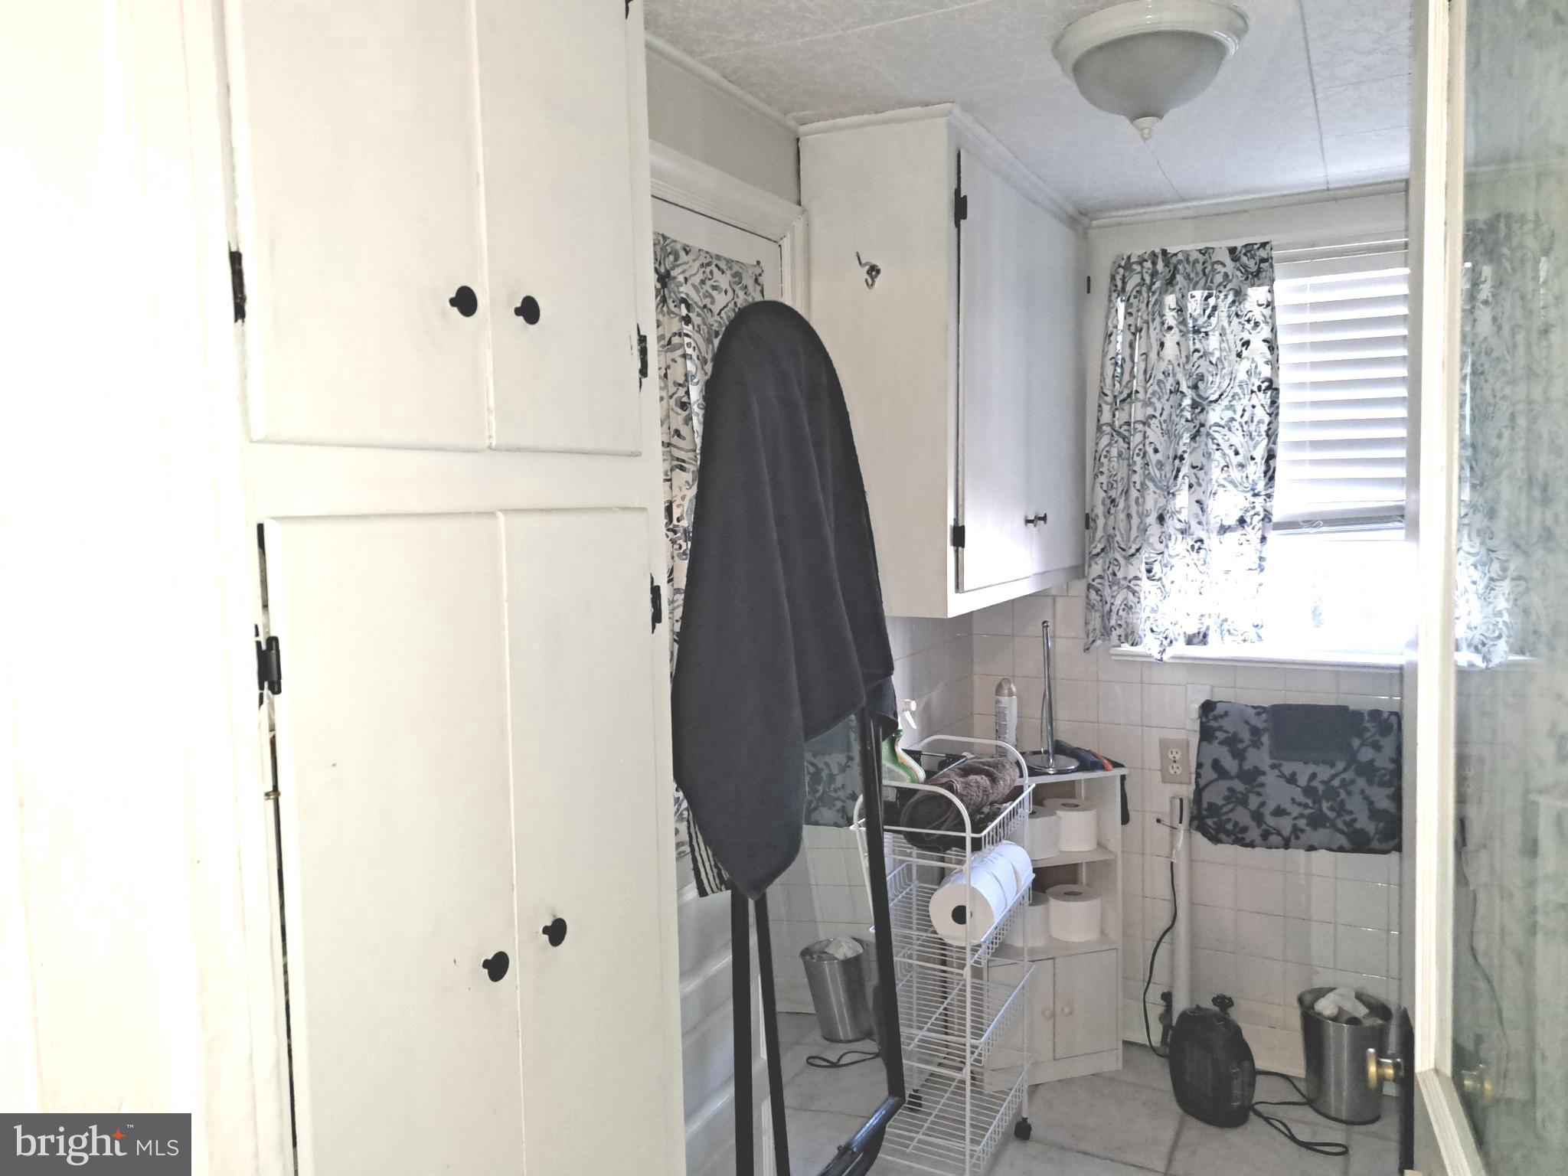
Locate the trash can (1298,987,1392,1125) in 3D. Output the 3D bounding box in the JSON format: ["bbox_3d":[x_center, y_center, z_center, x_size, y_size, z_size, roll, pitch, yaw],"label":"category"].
[{"bbox_3d":[1.280,1.068,2.481,0.194,0.240,0.194,1,4,28],"label":"trash can"}]

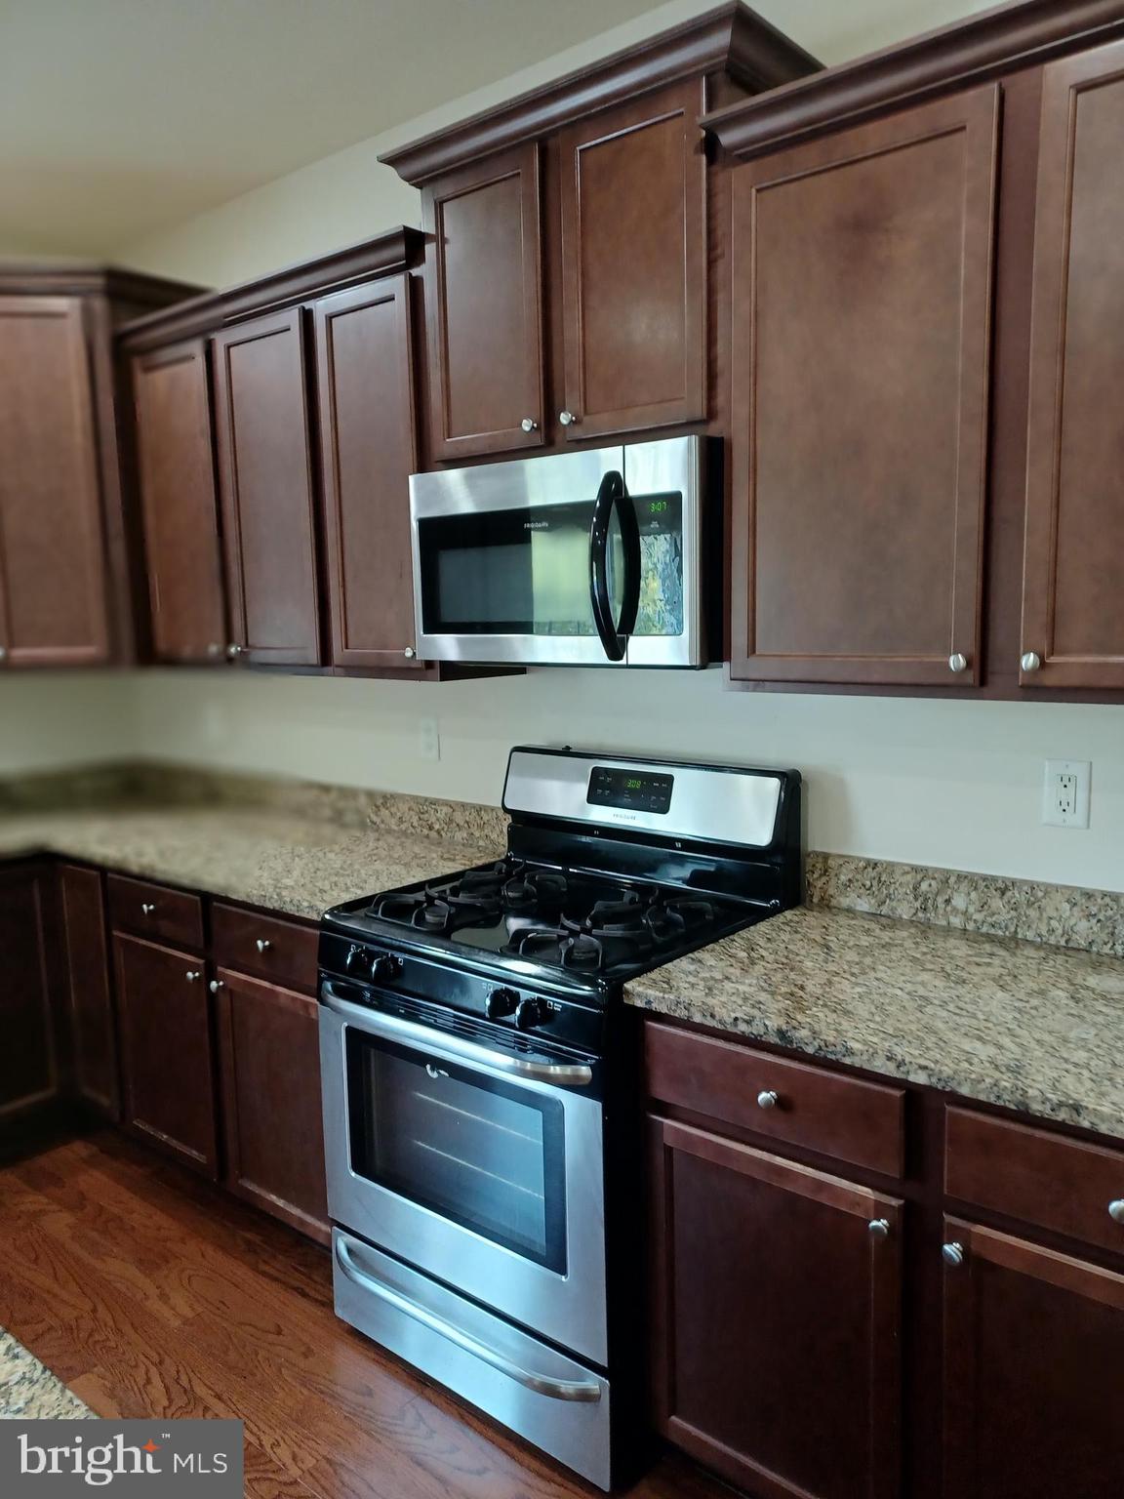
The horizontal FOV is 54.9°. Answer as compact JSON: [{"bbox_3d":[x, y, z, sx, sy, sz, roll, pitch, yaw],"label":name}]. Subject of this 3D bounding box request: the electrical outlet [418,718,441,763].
[{"bbox_3d":[-0.363,-0.025,2.954,0.076,0.114,0.012,5,9,40],"label":"electrical outlet"}]

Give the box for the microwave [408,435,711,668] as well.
[{"bbox_3d":[0.070,-0.388,2.272,0.754,0.408,0.410,5,9,40],"label":"microwave"}]

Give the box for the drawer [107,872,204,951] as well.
[{"bbox_3d":[-0.885,0.387,2.962,0.448,0.135,0.520,5,9,40],"label":"drawer"}]

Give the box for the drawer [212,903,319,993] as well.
[{"bbox_3d":[-0.501,0.418,2.641,0.445,0.135,0.520,5,9,40],"label":"drawer"}]

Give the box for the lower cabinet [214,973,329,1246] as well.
[{"bbox_3d":[-0.471,0.790,2.713,0.445,0.573,0.572,5,9,40],"label":"lower cabinet"}]

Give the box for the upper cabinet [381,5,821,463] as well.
[{"bbox_3d":[0.072,-0.926,2.221,0.890,0.674,0.369,5,9,40],"label":"upper cabinet"}]

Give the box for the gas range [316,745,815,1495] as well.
[{"bbox_3d":[-0.017,0.646,2.272,0.757,1.190,0.705,5,9,40],"label":"gas range"}]

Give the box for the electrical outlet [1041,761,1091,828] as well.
[{"bbox_3d":[0.888,0.080,1.906,0.073,0.116,0.012,5,9,40],"label":"electrical outlet"}]

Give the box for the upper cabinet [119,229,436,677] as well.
[{"bbox_3d":[-0.690,-0.688,2.904,1.250,0.972,0.365,5,9,40],"label":"upper cabinet"}]

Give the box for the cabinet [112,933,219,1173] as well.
[{"bbox_3d":[-0.855,0.758,3.034,0.448,0.573,0.572,5,9,40],"label":"cabinet"}]

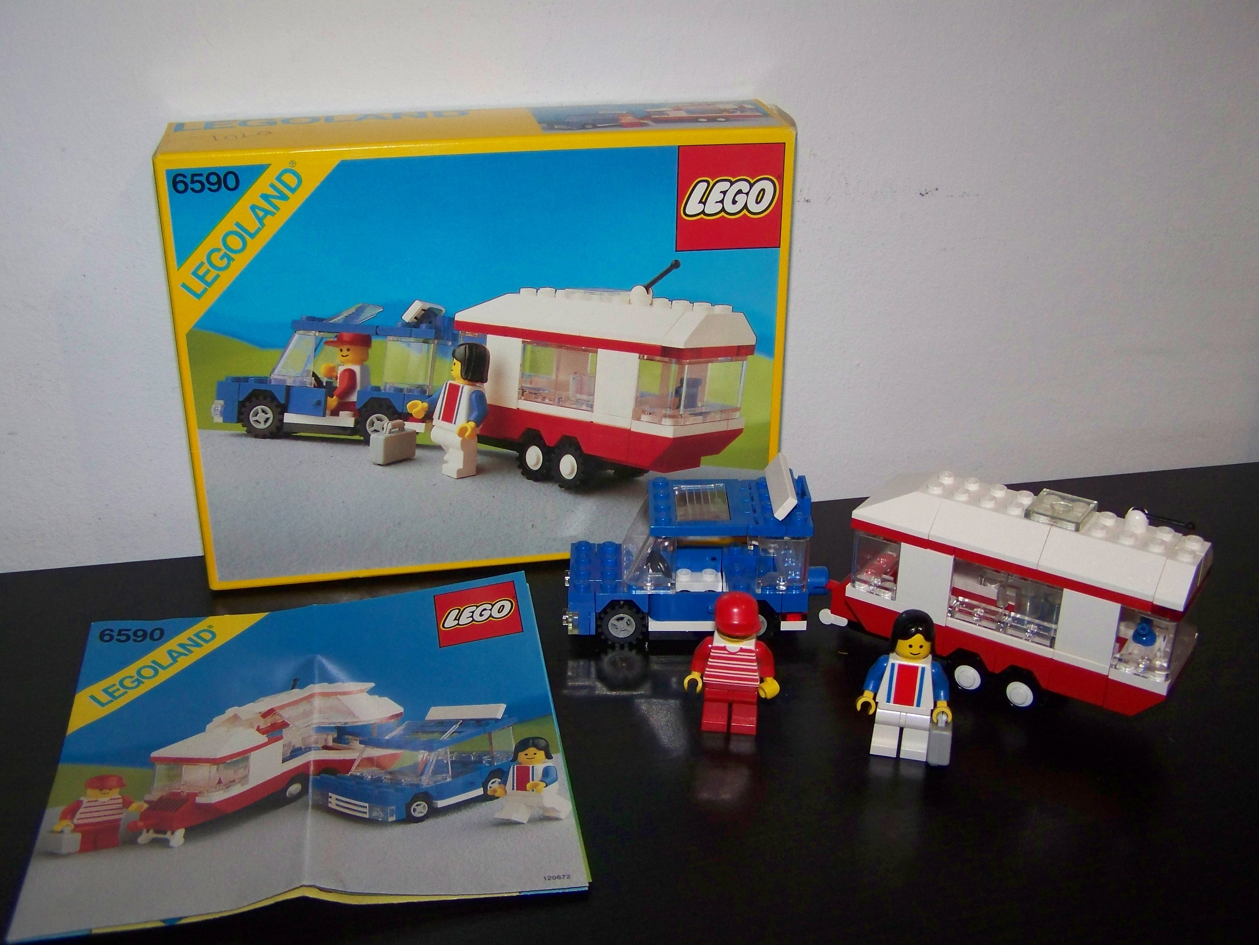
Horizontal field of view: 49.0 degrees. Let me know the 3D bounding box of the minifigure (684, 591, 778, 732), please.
[{"bbox_3d":[0.028,0.052,0.377,0.027,0.042,0.015,4,25,8],"label":"minifigure"}]

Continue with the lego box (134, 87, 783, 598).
[{"bbox_3d":[-0.049,-0.044,0.463,0.194,0.144,0.048,-5,25,-10],"label":"lego box"}]

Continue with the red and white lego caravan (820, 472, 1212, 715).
[{"bbox_3d":[0.106,0.031,0.397,0.111,0.064,0.034,16,29,30],"label":"red and white lego caravan"}]

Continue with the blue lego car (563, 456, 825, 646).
[{"bbox_3d":[0.021,0.025,0.428,0.082,0.050,0.034,0,25,0],"label":"blue lego car"}]

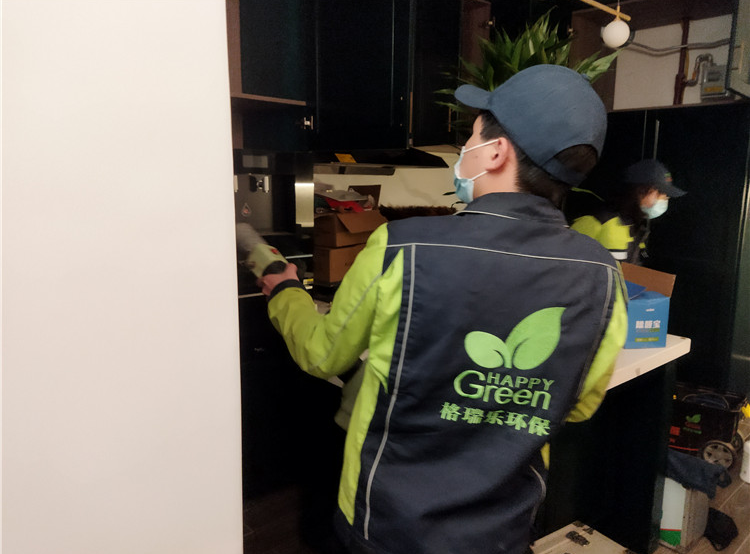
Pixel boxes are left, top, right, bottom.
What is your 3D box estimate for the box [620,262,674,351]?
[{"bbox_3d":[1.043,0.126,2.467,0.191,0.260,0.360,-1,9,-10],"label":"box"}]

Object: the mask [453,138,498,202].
[{"bbox_3d":[0.175,-0.180,1.000,0.110,0.110,0.140,10,12,33],"label":"mask"}]

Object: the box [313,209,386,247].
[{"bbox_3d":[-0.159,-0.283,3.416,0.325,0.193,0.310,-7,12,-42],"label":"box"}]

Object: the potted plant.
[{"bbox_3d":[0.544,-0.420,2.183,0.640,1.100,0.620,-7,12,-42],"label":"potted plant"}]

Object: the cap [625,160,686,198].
[{"bbox_3d":[1.295,-0.459,2.700,0.175,0.155,0.270,-8,22,-44],"label":"cap"}]

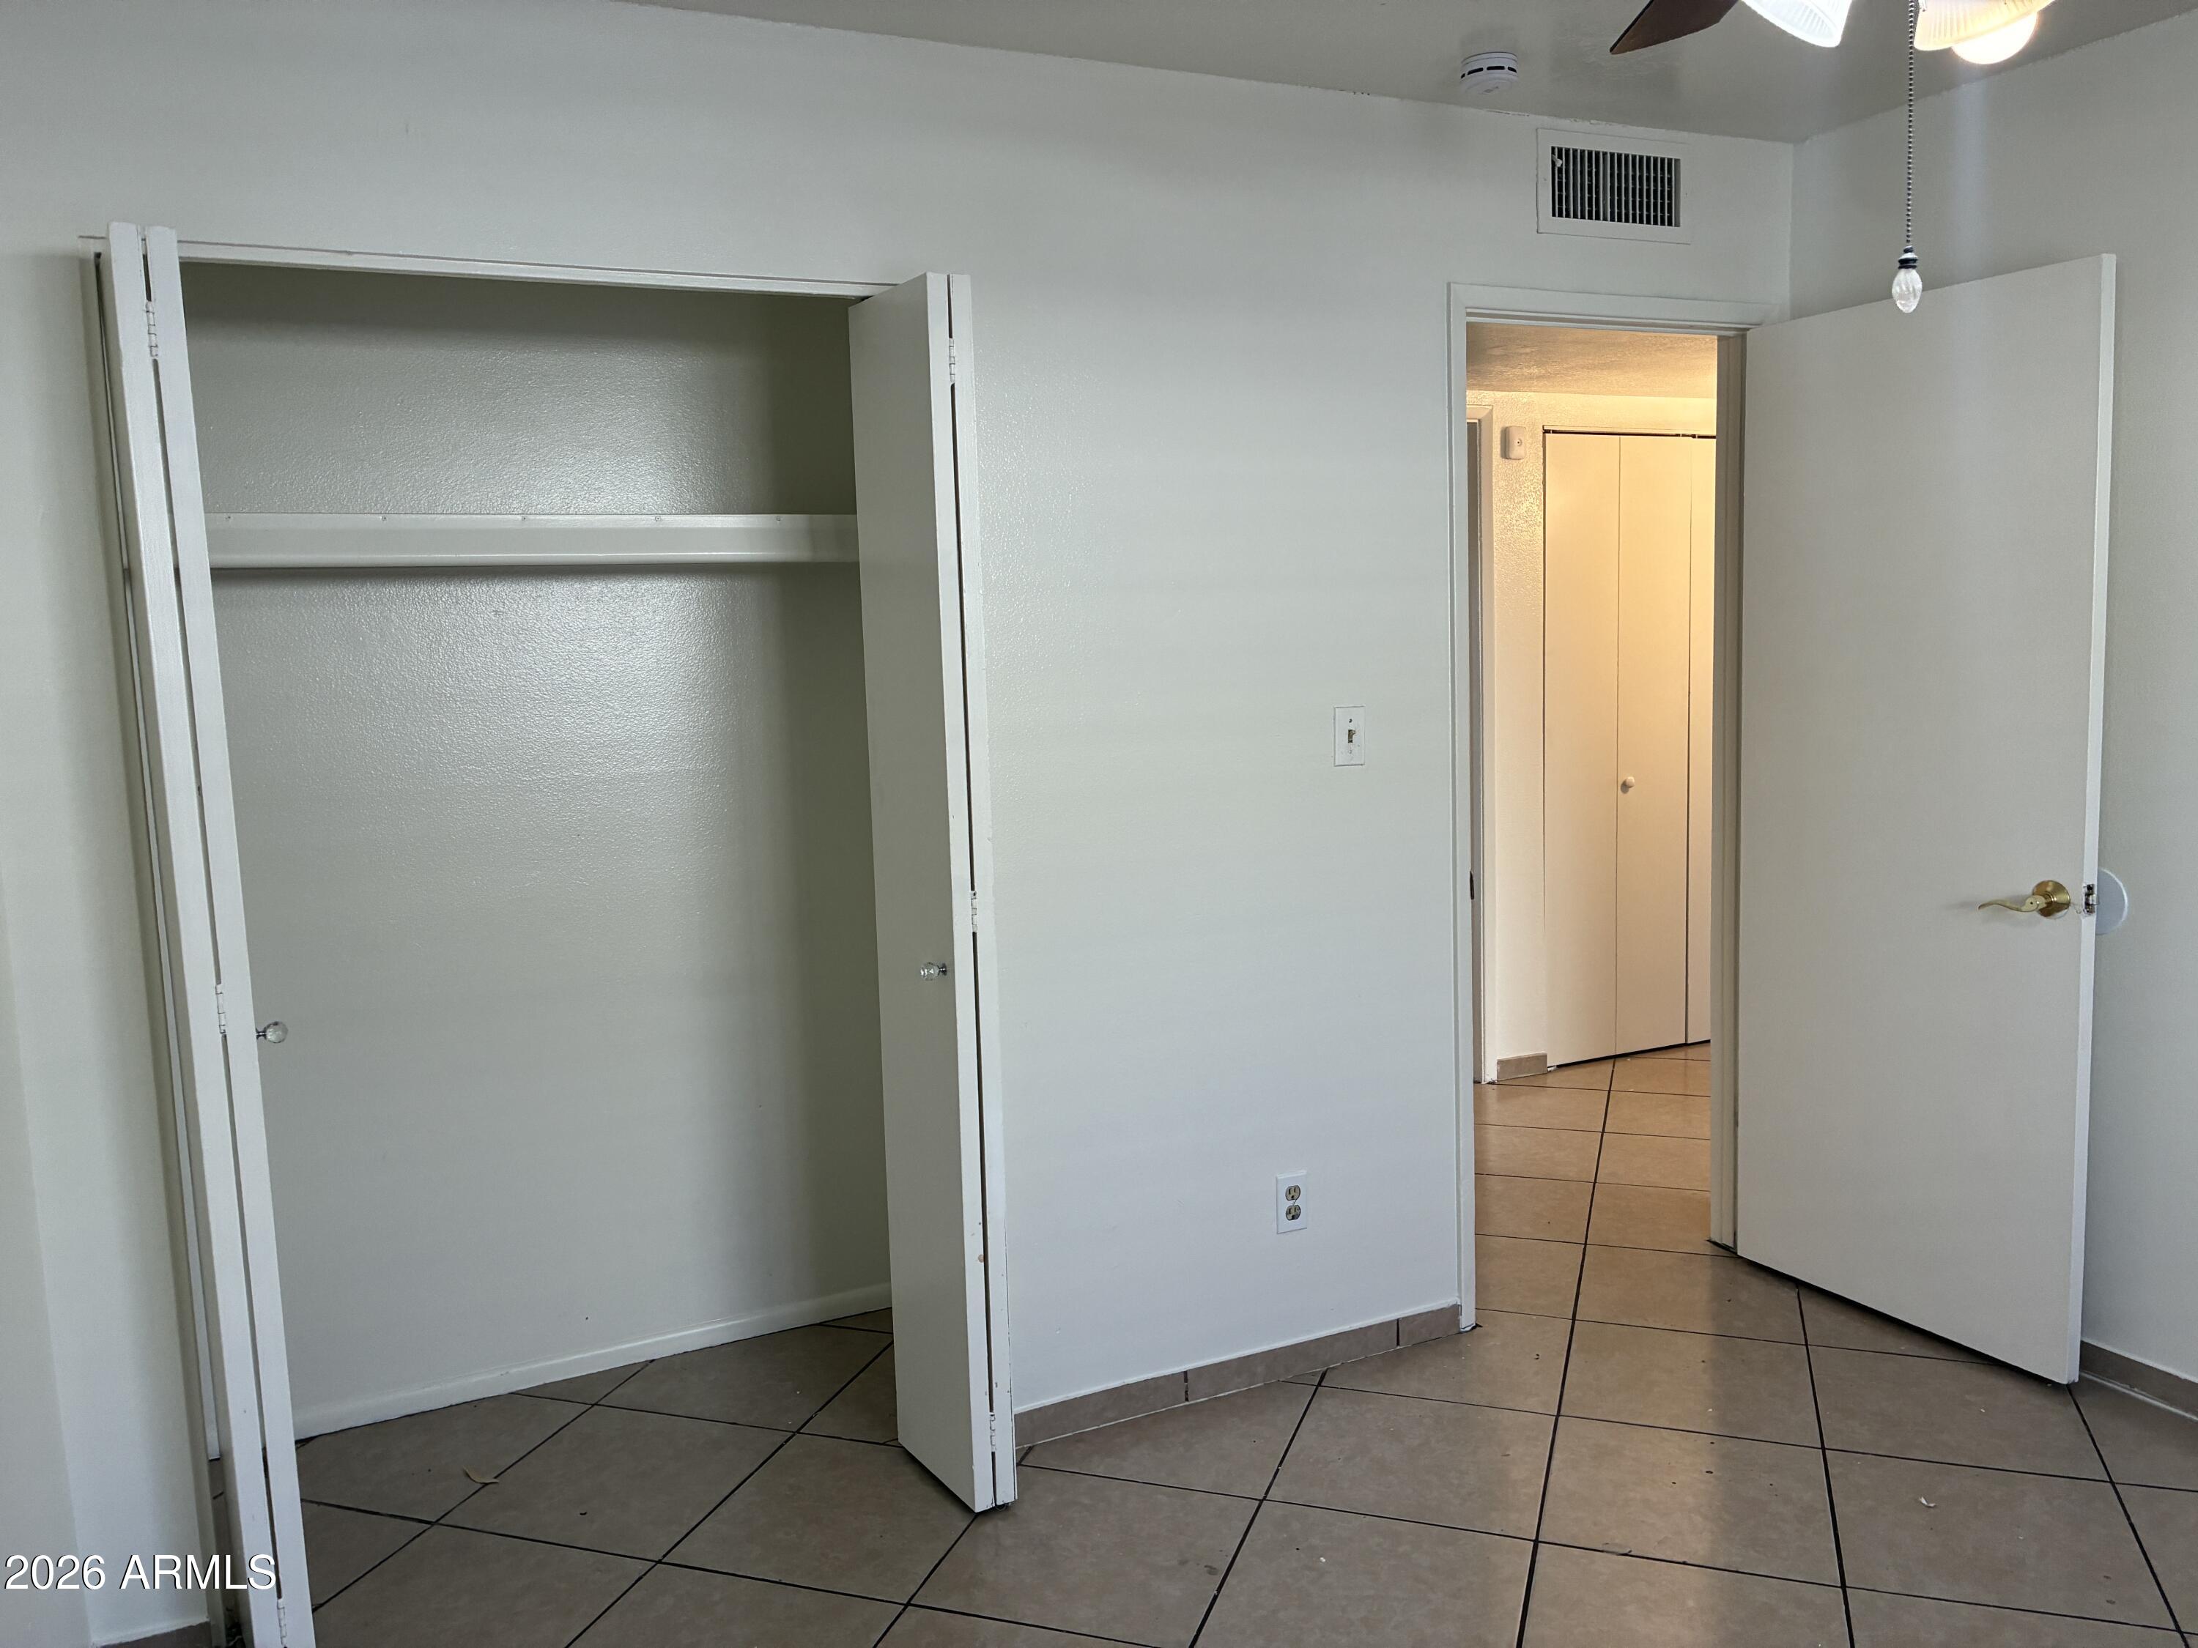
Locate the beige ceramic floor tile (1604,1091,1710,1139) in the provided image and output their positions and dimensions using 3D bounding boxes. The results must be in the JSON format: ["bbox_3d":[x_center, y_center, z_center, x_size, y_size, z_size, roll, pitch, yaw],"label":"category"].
[{"bbox_3d":[1.722,0.863,4.838,0.440,0.010,0.440,0,7,20],"label":"beige ceramic floor tile"}]

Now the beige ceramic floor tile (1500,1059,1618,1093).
[{"bbox_3d":[1.470,0.809,5.397,0.400,0.010,0.440,0,7,20],"label":"beige ceramic floor tile"}]

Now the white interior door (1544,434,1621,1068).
[{"bbox_3d":[1.555,-0.223,5.344,0.296,2.019,0.035,-5,7,-25],"label":"white interior door"}]

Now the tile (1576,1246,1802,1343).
[{"bbox_3d":[1.278,1.018,3.589,0.440,0.010,0.440,0,7,20],"label":"tile"}]

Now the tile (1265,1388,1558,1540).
[{"bbox_3d":[0.563,1.123,2.913,0.441,0.010,0.441,0,6,20],"label":"tile"}]

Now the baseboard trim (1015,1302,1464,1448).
[{"bbox_3d":[0.267,1.063,3.198,1.051,0.067,0.012,-5,7,-26],"label":"baseboard trim"}]

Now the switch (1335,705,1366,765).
[{"bbox_3d":[0.482,-0.168,3.170,0.069,0.113,0.015,-5,7,-25],"label":"switch"}]

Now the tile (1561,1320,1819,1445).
[{"bbox_3d":[1.132,1.075,3.181,0.441,0.010,0.441,0,6,20],"label":"tile"}]

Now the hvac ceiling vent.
[{"bbox_3d":[1.042,-1.285,3.340,0.401,0.200,0.020,-5,7,-25],"label":"hvac ceiling vent"}]

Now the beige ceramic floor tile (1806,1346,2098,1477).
[{"bbox_3d":[1.552,1.076,3.031,0.441,0.010,0.441,0,6,20],"label":"beige ceramic floor tile"}]

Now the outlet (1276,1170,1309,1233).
[{"bbox_3d":[0.378,0.740,3.223,0.071,0.115,0.008,-5,7,-26],"label":"outlet"}]

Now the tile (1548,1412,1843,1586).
[{"bbox_3d":[0.981,1.121,2.756,0.440,0.010,0.440,0,7,20],"label":"tile"}]

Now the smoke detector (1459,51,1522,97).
[{"bbox_3d":[0.700,-1.340,2.954,0.101,0.043,0.101,-2,6,0],"label":"smoke detector"}]

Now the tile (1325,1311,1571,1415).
[{"bbox_3d":[0.712,1.073,3.331,0.441,0.010,0.441,0,6,20],"label":"tile"}]

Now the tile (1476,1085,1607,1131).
[{"bbox_3d":[1.303,0.861,4.987,0.440,0.010,0.440,0,7,20],"label":"tile"}]

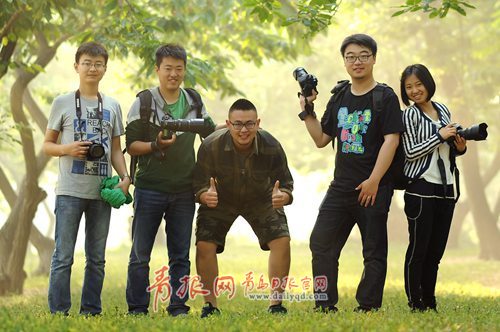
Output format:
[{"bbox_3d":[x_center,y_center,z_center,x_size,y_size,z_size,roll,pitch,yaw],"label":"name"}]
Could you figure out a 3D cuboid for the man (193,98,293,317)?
[{"bbox_3d":[-0.030,0.270,7.400,0.640,1.370,0.700,0,-1,0],"label":"man"}]

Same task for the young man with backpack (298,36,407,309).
[{"bbox_3d":[0.650,0.050,7.620,0.670,1.800,0.480,0,-1,16],"label":"young man with backpack"}]

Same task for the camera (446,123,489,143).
[{"bbox_3d":[1.362,-0.208,7.400,0.250,0.115,0.140,-4,-3,30],"label":"camera"}]

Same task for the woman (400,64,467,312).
[{"bbox_3d":[1.183,0.147,7.580,0.460,1.610,0.420,1,-2,-43],"label":"woman"}]

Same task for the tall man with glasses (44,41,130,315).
[{"bbox_3d":[-1.035,0.084,7.520,0.570,1.760,0.370,0,-1,-12],"label":"tall man with glasses"}]

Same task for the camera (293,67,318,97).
[{"bbox_3d":[0.355,-0.535,7.480,0.110,0.170,0.140,-36,0,0],"label":"camera"}]

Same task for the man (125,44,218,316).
[{"bbox_3d":[-0.485,0.092,7.500,0.620,1.730,0.480,0,-1,-9],"label":"man"}]

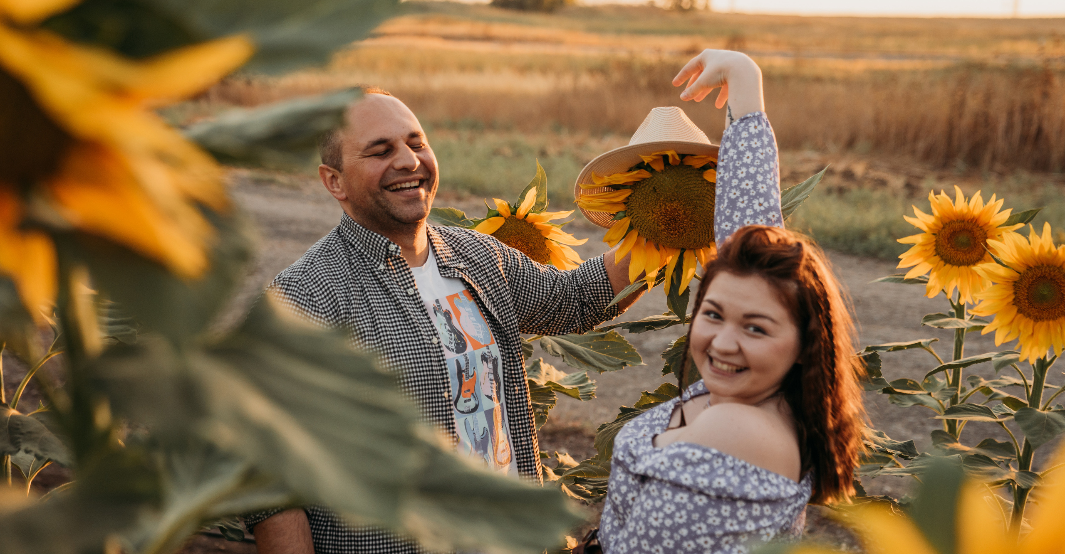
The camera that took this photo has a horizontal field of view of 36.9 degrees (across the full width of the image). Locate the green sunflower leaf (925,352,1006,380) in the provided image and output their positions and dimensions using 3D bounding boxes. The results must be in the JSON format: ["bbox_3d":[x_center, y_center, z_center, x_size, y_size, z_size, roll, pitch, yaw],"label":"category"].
[{"bbox_3d":[0.809,0.165,2.980,0.150,0.035,0.085,-11,9,-8],"label":"green sunflower leaf"}]

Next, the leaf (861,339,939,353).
[{"bbox_3d":[0.707,0.133,3.080,0.140,0.025,0.085,0,9,-9],"label":"leaf"}]

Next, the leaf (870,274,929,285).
[{"bbox_3d":[0.727,0.005,3.140,0.120,0.020,0.085,1,9,-6],"label":"leaf"}]

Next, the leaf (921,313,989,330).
[{"bbox_3d":[0.812,0.085,3.070,0.115,0.025,0.100,6,10,26],"label":"leaf"}]

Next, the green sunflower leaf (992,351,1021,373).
[{"bbox_3d":[0.882,0.158,2.970,0.050,0.030,0.055,24,40,30],"label":"green sunflower leaf"}]

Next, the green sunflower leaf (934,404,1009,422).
[{"bbox_3d":[0.824,0.255,3.000,0.135,0.028,0.085,0,9,-12],"label":"green sunflower leaf"}]

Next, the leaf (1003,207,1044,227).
[{"bbox_3d":[0.970,-0.118,3.170,0.100,0.030,0.070,-14,23,-16],"label":"leaf"}]

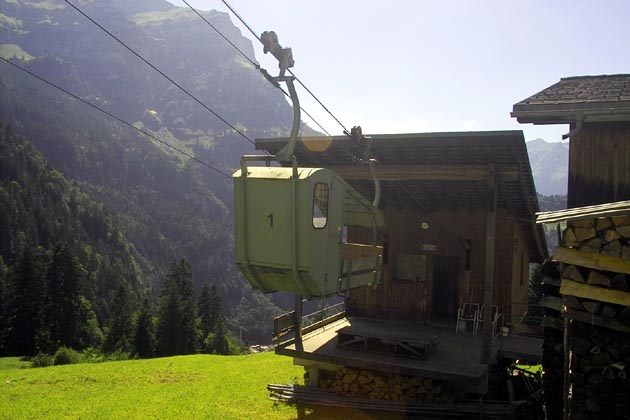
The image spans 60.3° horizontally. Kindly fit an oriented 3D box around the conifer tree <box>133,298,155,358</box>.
[{"bbox_3d":[-18.335,12.669,58.000,2.352,6.415,2.352,1,3,0],"label":"conifer tree"}]

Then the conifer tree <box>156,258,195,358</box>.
[{"bbox_3d":[-15.829,11.143,62.000,4.571,11.200,4.571,1,3,0],"label":"conifer tree"}]

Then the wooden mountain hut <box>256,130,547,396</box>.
[{"bbox_3d":[3.342,1.064,16.654,6.500,5.900,8.900,2,3,26],"label":"wooden mountain hut"}]

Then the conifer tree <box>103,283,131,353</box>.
[{"bbox_3d":[-23.418,12.682,64.000,3.303,8.258,3.303,1,3,0],"label":"conifer tree"}]

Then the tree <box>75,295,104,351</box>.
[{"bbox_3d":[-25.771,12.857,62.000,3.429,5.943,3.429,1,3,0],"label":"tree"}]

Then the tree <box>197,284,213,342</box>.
[{"bbox_3d":[-13.443,12.592,66.000,2.530,7.056,2.530,1,3,0],"label":"tree"}]

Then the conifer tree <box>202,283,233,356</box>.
[{"bbox_3d":[-11.143,12.514,62.000,3.429,8.000,3.429,1,3,0],"label":"conifer tree"}]

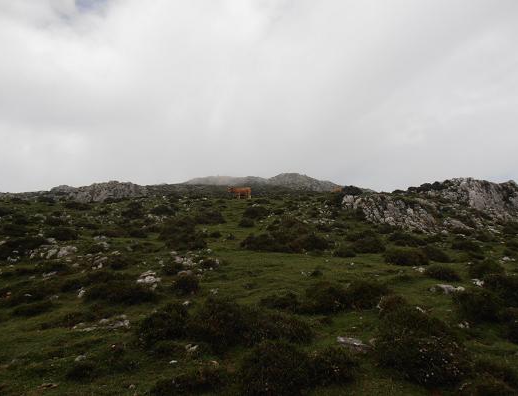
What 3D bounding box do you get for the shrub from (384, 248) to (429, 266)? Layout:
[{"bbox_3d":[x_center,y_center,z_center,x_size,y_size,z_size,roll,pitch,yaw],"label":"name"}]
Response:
[{"bbox_3d":[3.483,1.383,8.645,1.086,0.382,0.923,0,-4,0],"label":"shrub"}]

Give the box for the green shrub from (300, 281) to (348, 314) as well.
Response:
[{"bbox_3d":[0.853,1.319,4.875,0.617,0.415,0.525,0,-4,0],"label":"green shrub"}]

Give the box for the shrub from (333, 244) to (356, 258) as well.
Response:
[{"bbox_3d":[1.950,1.212,8.360,0.492,0.299,0.394,0,-4,0],"label":"shrub"}]

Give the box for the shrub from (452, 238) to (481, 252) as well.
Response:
[{"bbox_3d":[5.181,1.177,9.154,0.677,0.327,0.542,0,-4,0],"label":"shrub"}]

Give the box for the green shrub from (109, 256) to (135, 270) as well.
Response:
[{"bbox_3d":[-3.005,1.430,8.059,0.572,0.284,0.486,0,-4,0],"label":"green shrub"}]

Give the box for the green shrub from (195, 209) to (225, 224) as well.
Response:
[{"bbox_3d":[-2.001,0.766,15.148,1.214,0.658,1.032,0,-4,0],"label":"green shrub"}]

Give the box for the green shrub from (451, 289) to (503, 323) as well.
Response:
[{"bbox_3d":[2.718,1.343,4.591,0.517,0.391,0.439,0,-4,0],"label":"green shrub"}]

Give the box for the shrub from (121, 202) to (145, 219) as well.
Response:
[{"bbox_3d":[-6.667,0.656,19.321,1.111,0.838,0.889,0,-4,0],"label":"shrub"}]

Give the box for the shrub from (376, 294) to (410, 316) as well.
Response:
[{"bbox_3d":[1.735,1.370,4.734,0.394,0.240,0.315,0,-4,0],"label":"shrub"}]

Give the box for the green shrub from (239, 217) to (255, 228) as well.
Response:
[{"bbox_3d":[-0.433,0.925,13.823,0.602,0.452,0.512,0,-4,0],"label":"green shrub"}]

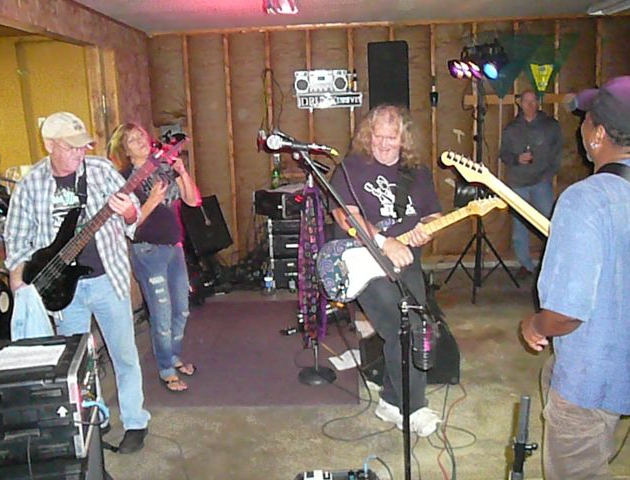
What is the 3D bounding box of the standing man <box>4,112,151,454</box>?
[{"bbox_3d":[-1.173,0.223,3.299,0.680,1.710,0.520,-4,12,-11],"label":"standing man"}]

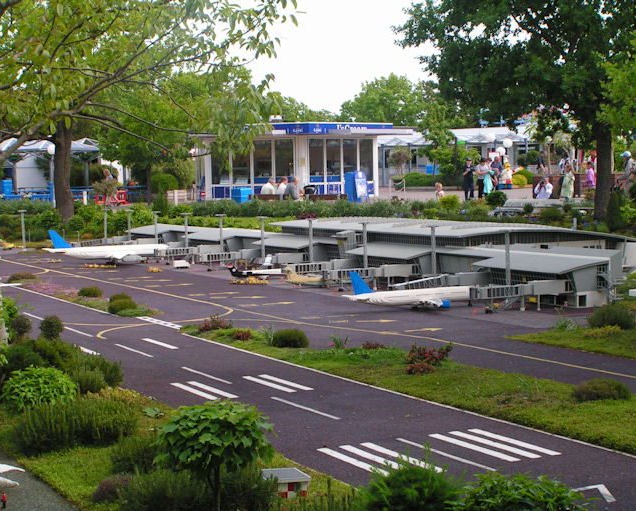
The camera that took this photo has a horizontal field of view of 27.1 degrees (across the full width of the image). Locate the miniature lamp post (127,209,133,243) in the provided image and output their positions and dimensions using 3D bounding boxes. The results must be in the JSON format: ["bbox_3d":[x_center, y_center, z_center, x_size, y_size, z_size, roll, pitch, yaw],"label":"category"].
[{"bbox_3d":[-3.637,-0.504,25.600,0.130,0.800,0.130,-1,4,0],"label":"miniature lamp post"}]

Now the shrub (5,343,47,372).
[{"bbox_3d":[-2.330,0.839,10.550,0.360,0.300,0.340,-1,4,0],"label":"shrub"}]

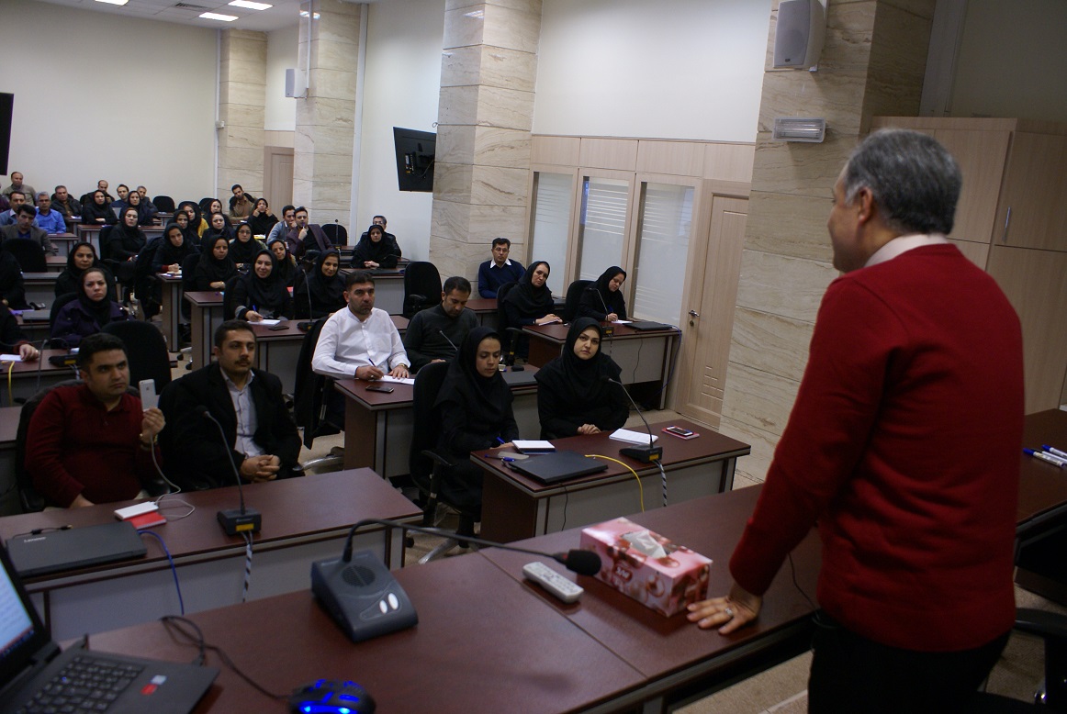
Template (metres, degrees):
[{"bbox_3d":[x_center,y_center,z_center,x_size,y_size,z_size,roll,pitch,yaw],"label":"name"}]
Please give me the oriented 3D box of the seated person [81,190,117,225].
[{"bbox_3d":[-6.445,-1.849,11.967,0.520,1.260,0.760,-5,16,-36],"label":"seated person"}]

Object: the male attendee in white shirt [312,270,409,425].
[{"bbox_3d":[-1.102,0.145,5.157,0.620,1.360,0.850,-2,14,-28],"label":"male attendee in white shirt"}]

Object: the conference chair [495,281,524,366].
[{"bbox_3d":[-0.066,-0.181,7.729,0.620,1.050,0.640,-5,15,-35],"label":"conference chair"}]

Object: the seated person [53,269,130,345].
[{"bbox_3d":[-2.779,0.017,5.114,0.540,1.220,0.750,-4,16,-35],"label":"seated person"}]

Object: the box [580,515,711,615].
[{"bbox_3d":[0.224,0.418,1.626,0.121,0.085,0.242,-6,16,-40],"label":"box"}]

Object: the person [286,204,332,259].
[{"bbox_3d":[-2.938,-1.273,10.542,0.600,1.350,0.850,-2,14,-27],"label":"person"}]

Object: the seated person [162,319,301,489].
[{"bbox_3d":[-1.241,0.535,3.477,0.600,1.320,0.800,-6,16,-38],"label":"seated person"}]

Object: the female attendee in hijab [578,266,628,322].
[{"bbox_3d":[0.670,-0.236,7.591,0.500,1.230,0.760,-5,16,-36],"label":"female attendee in hijab"}]

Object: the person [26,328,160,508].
[{"bbox_3d":[-1.589,0.540,3.089,0.600,1.290,0.800,-8,18,-44],"label":"person"}]

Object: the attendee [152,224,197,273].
[{"bbox_3d":[-3.690,-0.758,8.254,0.500,1.230,0.760,-5,16,-36],"label":"attendee"}]

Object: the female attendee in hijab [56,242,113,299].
[{"bbox_3d":[-3.452,-0.292,6.228,0.520,1.220,0.750,-4,16,-35],"label":"female attendee in hijab"}]

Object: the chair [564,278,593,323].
[{"bbox_3d":[0.655,-0.176,7.611,0.620,1.050,0.640,-4,16,-35],"label":"chair"}]

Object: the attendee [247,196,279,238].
[{"bbox_3d":[-4.235,-1.830,12.584,0.540,1.250,0.750,-5,17,-38],"label":"attendee"}]

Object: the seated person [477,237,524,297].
[{"bbox_3d":[-0.310,-0.551,8.366,0.540,1.340,0.800,-3,15,-31],"label":"seated person"}]

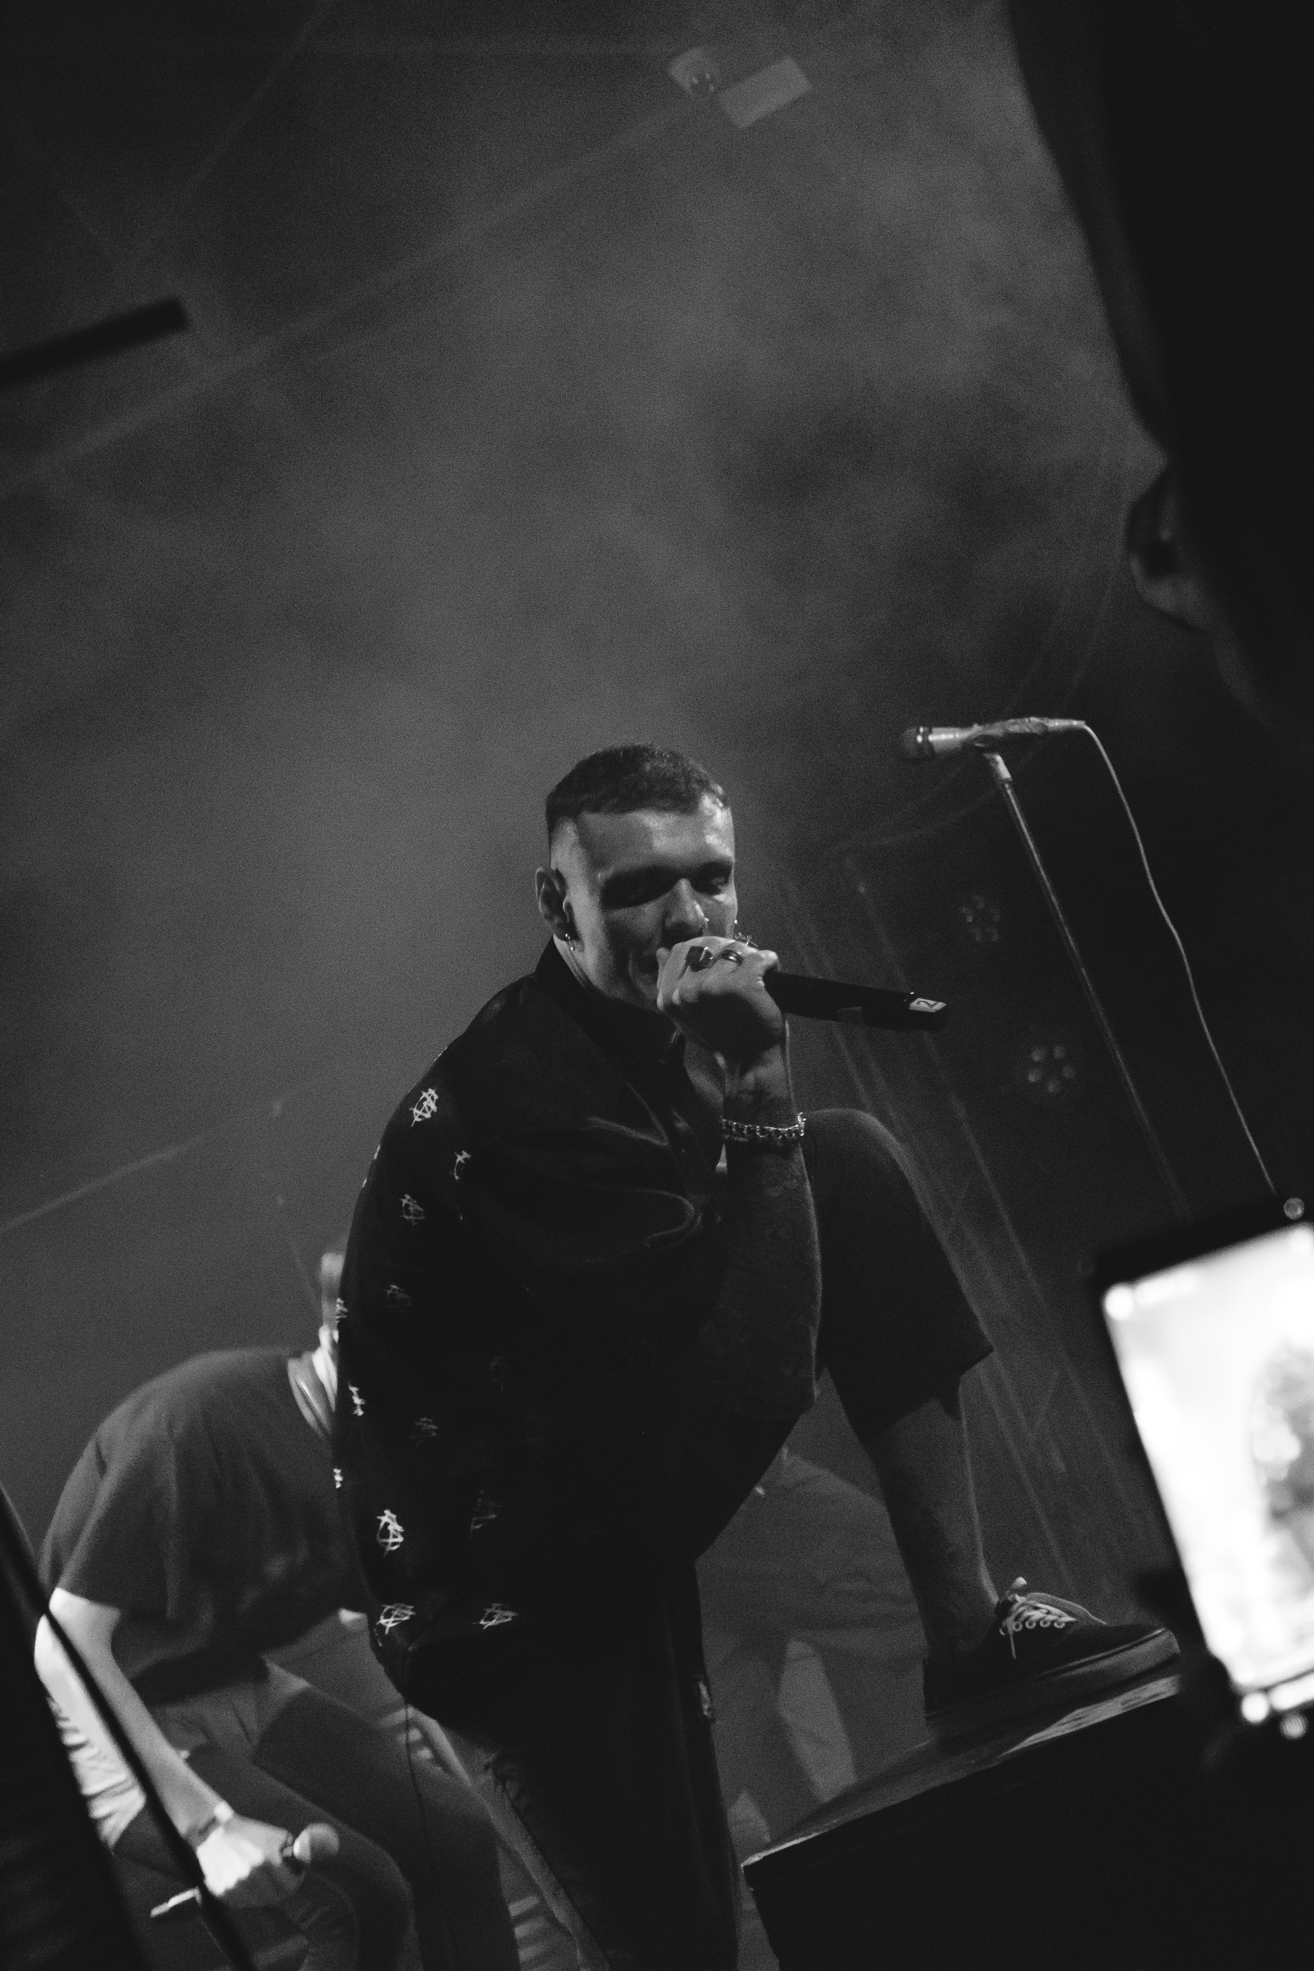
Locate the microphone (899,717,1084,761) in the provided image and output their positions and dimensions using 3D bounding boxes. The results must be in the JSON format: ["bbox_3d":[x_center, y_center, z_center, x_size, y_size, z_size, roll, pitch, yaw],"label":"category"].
[{"bbox_3d":[0.425,-0.316,4.100,0.240,0.048,0.048,-5,1,24],"label":"microphone"}]

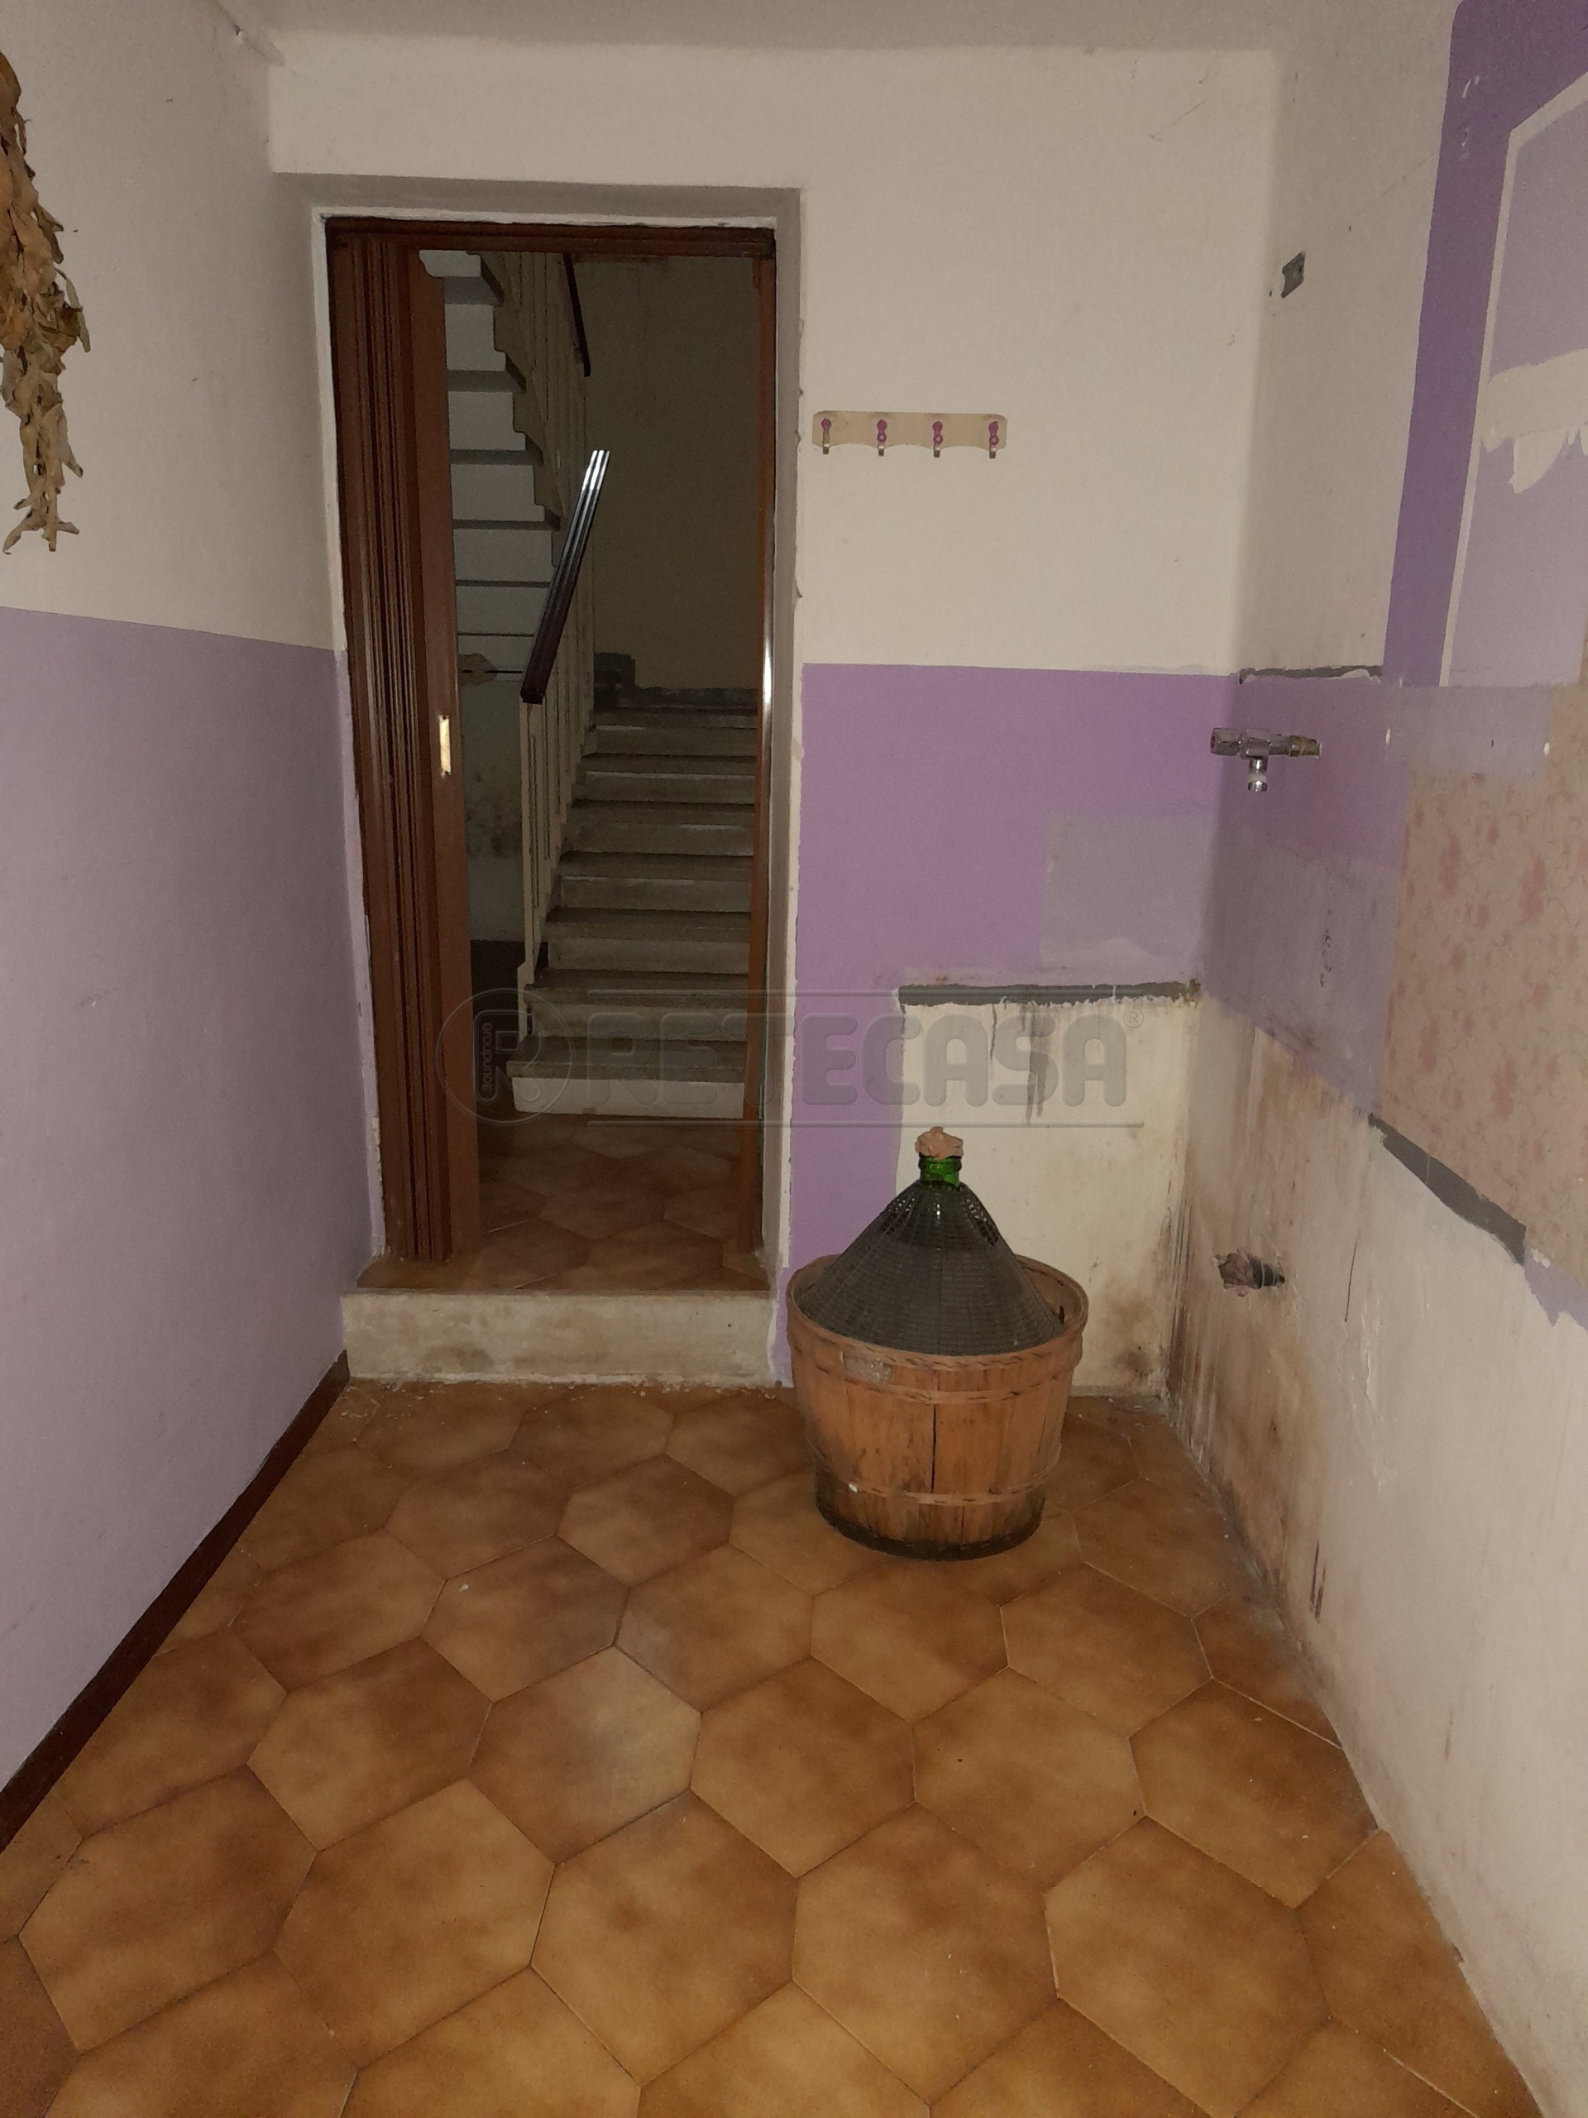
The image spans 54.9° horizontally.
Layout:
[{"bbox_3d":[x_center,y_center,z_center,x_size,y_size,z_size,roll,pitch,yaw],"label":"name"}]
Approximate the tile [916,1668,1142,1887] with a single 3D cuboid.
[{"bbox_3d":[0.323,0.998,2.137,0.308,0.015,0.458,2,14,2],"label":"tile"}]

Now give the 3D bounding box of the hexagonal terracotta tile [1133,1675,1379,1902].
[{"bbox_3d":[0.629,1.007,2.122,0.307,0.015,0.458,2,14,2],"label":"hexagonal terracotta tile"}]

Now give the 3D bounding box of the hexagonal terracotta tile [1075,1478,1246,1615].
[{"bbox_3d":[0.681,0.894,2.819,0.307,0.012,0.470,2,14,2],"label":"hexagonal terracotta tile"}]

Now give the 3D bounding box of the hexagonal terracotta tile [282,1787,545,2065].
[{"bbox_3d":[-0.458,1.046,1.875,0.308,0.015,0.458,2,14,2],"label":"hexagonal terracotta tile"}]

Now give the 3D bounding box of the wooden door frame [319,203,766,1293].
[{"bbox_3d":[-0.477,-0.580,3.176,0.850,2.090,0.110,1,14,0],"label":"wooden door frame"}]

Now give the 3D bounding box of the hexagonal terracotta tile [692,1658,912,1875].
[{"bbox_3d":[0.017,0.961,2.097,0.299,0.012,0.444,2,14,2],"label":"hexagonal terracotta tile"}]

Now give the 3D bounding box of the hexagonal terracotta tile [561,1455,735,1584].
[{"bbox_3d":[-0.262,0.834,2.764,0.308,0.015,0.458,2,14,2],"label":"hexagonal terracotta tile"}]

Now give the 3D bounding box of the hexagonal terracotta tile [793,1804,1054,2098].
[{"bbox_3d":[0.162,1.104,1.916,0.317,0.012,0.470,2,14,2],"label":"hexagonal terracotta tile"}]

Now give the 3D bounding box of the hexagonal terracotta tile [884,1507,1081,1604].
[{"bbox_3d":[0.345,0.831,2.666,0.299,0.012,0.444,2,14,2],"label":"hexagonal terracotta tile"}]

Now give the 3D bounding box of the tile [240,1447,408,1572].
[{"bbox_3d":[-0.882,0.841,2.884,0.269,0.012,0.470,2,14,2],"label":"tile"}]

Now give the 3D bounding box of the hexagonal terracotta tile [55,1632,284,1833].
[{"bbox_3d":[-0.870,0.960,2.194,0.239,0.015,0.458,2,14,2],"label":"hexagonal terracotta tile"}]

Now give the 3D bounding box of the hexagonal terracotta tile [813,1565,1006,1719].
[{"bbox_3d":[0.181,0.896,2.381,0.299,0.012,0.444,2,14,2],"label":"hexagonal terracotta tile"}]

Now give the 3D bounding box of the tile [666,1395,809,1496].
[{"bbox_3d":[-0.089,0.746,2.976,0.299,0.012,0.444,2,14,2],"label":"tile"}]

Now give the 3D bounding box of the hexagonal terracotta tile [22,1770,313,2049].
[{"bbox_3d":[-0.793,1.071,1.956,0.317,0.012,0.470,2,14,2],"label":"hexagonal terracotta tile"}]

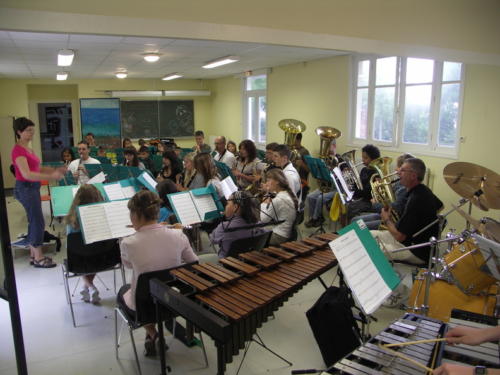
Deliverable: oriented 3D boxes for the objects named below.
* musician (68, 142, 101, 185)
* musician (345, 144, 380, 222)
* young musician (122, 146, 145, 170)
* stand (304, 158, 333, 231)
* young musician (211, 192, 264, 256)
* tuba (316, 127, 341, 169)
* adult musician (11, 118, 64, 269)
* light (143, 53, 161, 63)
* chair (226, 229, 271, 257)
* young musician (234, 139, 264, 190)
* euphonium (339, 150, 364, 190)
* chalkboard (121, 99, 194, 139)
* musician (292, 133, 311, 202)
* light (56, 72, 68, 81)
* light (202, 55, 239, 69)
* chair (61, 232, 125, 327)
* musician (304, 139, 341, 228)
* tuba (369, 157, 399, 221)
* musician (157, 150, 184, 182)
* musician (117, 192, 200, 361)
[{"bbox_3d":[-2.427,-0.059,5.947,0.520,1.310,0.800,-2,11,-6],"label":"musician"},{"bbox_3d":[1.470,0.097,5.393,0.750,1.310,0.500,-3,11,-14],"label":"musician"},{"bbox_3d":[-1.820,0.034,6.111,0.480,1.200,0.720,4,12,23],"label":"young musician"},{"bbox_3d":[0.971,0.103,5.672,0.420,1.080,0.500,-6,12,-25],"label":"stand"},{"bbox_3d":[-0.147,0.576,3.335,0.720,1.150,0.450,8,13,36],"label":"young musician"},{"bbox_3d":[1.138,-0.404,6.031,0.440,0.950,0.460,-9,23,-20],"label":"tuba"},{"bbox_3d":[-2.339,0.064,4.464,0.620,1.680,0.480,-4,11,-17],"label":"adult musician"},{"bbox_3d":[-1.400,-1.879,5.851,0.260,0.120,0.260,-5,12,-25],"label":"light"},{"bbox_3d":[-0.106,0.753,3.338,0.520,0.800,0.460,9,14,40],"label":"chair"},{"bbox_3d":[-0.100,-0.030,6.080,0.740,1.320,0.500,-10,14,-40],"label":"young musician"},{"bbox_3d":[1.219,-0.188,4.942,0.270,0.610,0.310,-22,10,-4],"label":"euphonium"},{"bbox_3d":[-2.399,-1.748,10.589,1.920,0.970,0.050,-6,12,-25],"label":"chalkboard"},{"bbox_3d":[0.729,-0.180,6.633,0.780,1.400,0.550,-6,12,-29],"label":"musician"},{"bbox_3d":[-3.806,-2.261,8.187,0.200,0.090,1.270,-6,12,-25],"label":"light"},{"bbox_3d":[-0.520,-1.995,6.441,0.200,0.080,1.300,-5,12,-25],"label":"light"},{"bbox_3d":[-1.329,0.688,3.428,0.470,0.790,0.520,-7,12,-29],"label":"chair"},{"bbox_3d":[1.160,-0.064,6.197,0.800,1.330,0.520,-4,11,-18],"label":"musician"},{"bbox_3d":[1.175,0.026,3.583,0.270,0.610,0.310,-12,10,22],"label":"tuba"},{"bbox_3d":[-1.234,0.089,5.449,0.700,1.200,0.450,-10,14,-40],"label":"musician"},{"bbox_3d":[-0.662,0.624,2.825,0.500,1.250,0.680,-7,13,-32],"label":"musician"}]

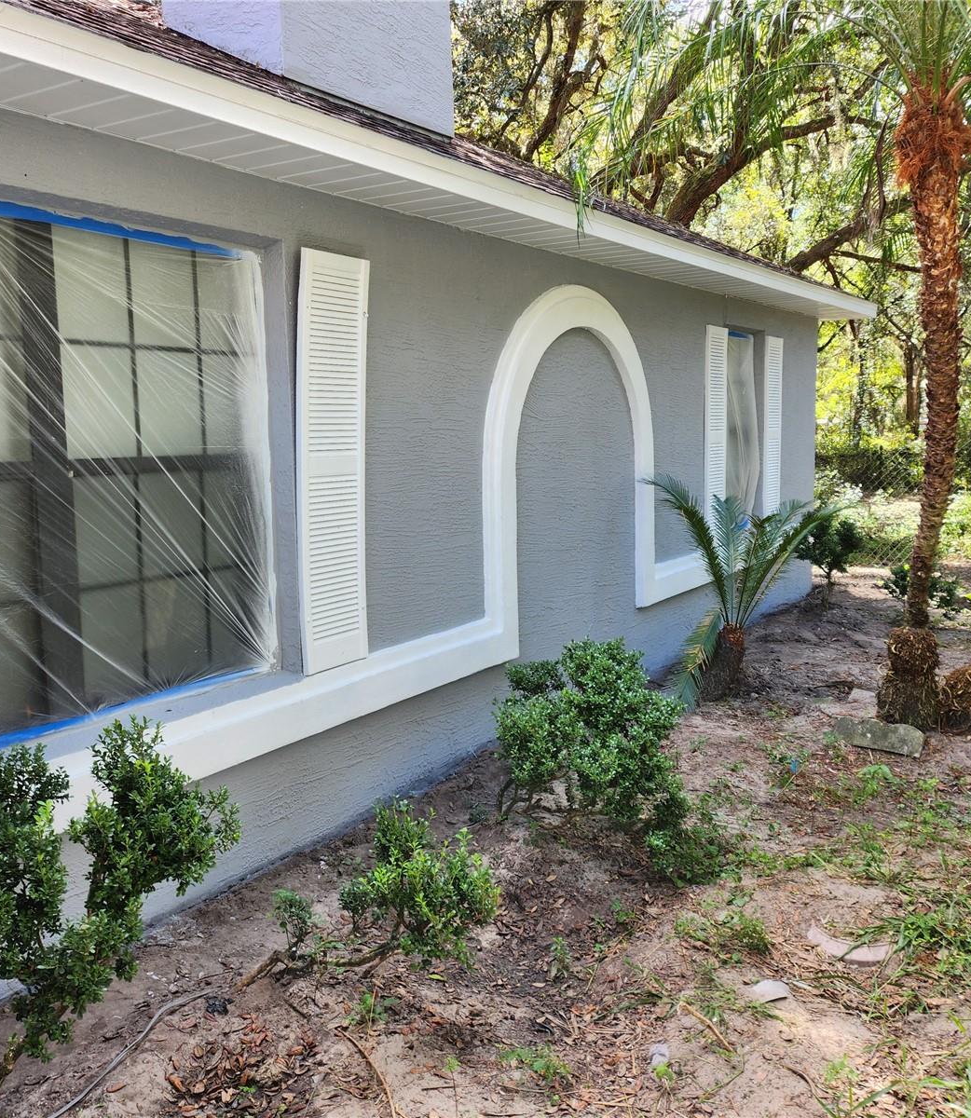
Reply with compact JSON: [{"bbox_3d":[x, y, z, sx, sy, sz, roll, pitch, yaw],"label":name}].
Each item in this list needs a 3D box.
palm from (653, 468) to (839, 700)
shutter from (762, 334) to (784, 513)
[{"bbox_3d":[1.455,0.170,5.830,1.030,1.270,0.970,2,8,14],"label":"palm"},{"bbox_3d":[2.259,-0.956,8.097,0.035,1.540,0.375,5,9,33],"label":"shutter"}]

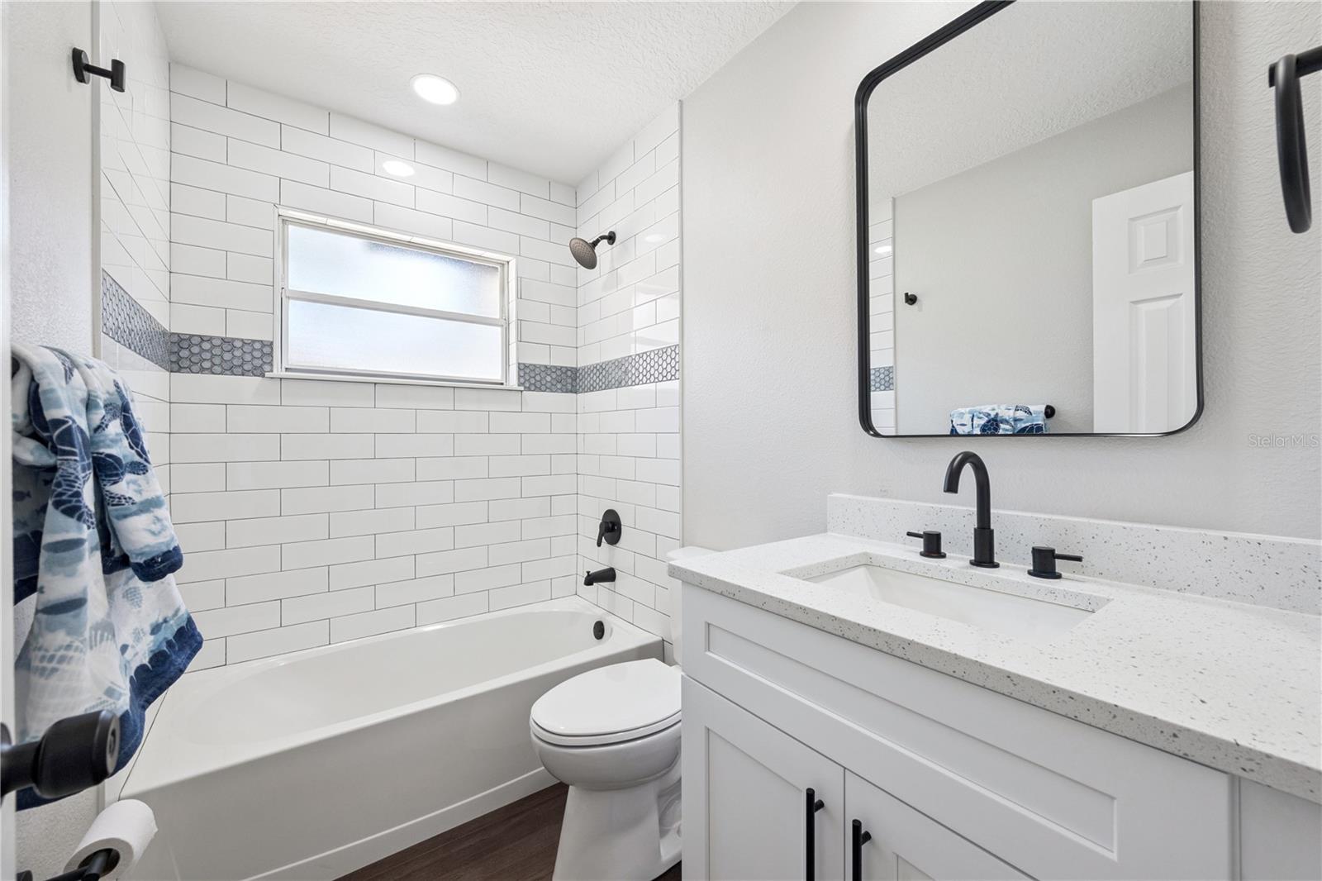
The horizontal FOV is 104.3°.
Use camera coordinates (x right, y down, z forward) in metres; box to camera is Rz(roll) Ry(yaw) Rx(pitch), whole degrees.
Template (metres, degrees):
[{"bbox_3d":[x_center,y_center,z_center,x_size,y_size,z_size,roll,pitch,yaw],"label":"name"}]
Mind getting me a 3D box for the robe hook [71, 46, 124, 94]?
[{"bbox_3d":[-1.091,-0.720,1.003,0.065,0.057,0.055,0,0,-36],"label":"robe hook"}]

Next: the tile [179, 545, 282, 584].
[{"bbox_3d":[-1.520,0.429,1.806,0.294,0.099,0.009,0,0,-36],"label":"tile"}]

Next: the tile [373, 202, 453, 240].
[{"bbox_3d":[-1.033,-0.917,2.161,0.303,0.093,0.010,0,0,-37],"label":"tile"}]

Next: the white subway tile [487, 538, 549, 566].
[{"bbox_3d":[-0.659,0.528,2.426,0.302,0.099,0.010,0,0,-36],"label":"white subway tile"}]

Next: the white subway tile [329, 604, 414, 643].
[{"bbox_3d":[-1.152,0.732,2.071,0.301,0.099,0.009,0,0,-36],"label":"white subway tile"}]

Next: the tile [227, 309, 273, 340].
[{"bbox_3d":[-1.474,-0.412,1.848,0.130,0.099,0.009,0,0,-36],"label":"tile"}]

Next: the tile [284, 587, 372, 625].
[{"bbox_3d":[-1.278,0.631,1.985,0.303,0.100,0.010,0,0,-36],"label":"tile"}]

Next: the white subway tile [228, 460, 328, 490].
[{"bbox_3d":[-1.409,0.126,1.907,0.304,0.100,0.010,0,0,-36],"label":"white subway tile"}]

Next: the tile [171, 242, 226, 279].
[{"bbox_3d":[-1.588,-0.615,1.766,0.142,0.099,0.009,0,0,-36],"label":"tile"}]

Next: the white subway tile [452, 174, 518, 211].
[{"bbox_3d":[-0.797,-1.129,2.362,0.304,0.100,0.010,0,0,-36],"label":"white subway tile"}]

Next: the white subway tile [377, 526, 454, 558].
[{"bbox_3d":[-1.032,0.428,2.163,0.303,0.100,0.010,0,0,-37],"label":"white subway tile"}]

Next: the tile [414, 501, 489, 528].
[{"bbox_3d":[-0.910,0.326,2.256,0.303,0.100,0.010,0,0,-36],"label":"tile"}]

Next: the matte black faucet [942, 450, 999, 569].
[{"bbox_3d":[0.593,0.134,0.986,0.178,0.226,0.056,0,0,-36],"label":"matte black faucet"}]

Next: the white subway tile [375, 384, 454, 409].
[{"bbox_3d":[-1.034,-0.179,2.169,0.303,0.099,0.009,0,0,-36],"label":"white subway tile"}]

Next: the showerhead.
[{"bbox_3d":[-0.303,-0.858,2.275,0.196,0.180,0.147,0,0,-36],"label":"showerhead"}]

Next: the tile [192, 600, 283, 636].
[{"bbox_3d":[-1.527,0.636,1.817,0.296,0.100,0.010,0,0,-36],"label":"tile"}]

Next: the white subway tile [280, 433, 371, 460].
[{"bbox_3d":[-1.279,0.024,1.988,0.303,0.099,0.009,0,0,-36],"label":"white subway tile"}]

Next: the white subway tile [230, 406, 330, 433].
[{"bbox_3d":[-1.405,-0.079,1.898,0.303,0.100,0.010,0,0,-36],"label":"white subway tile"}]

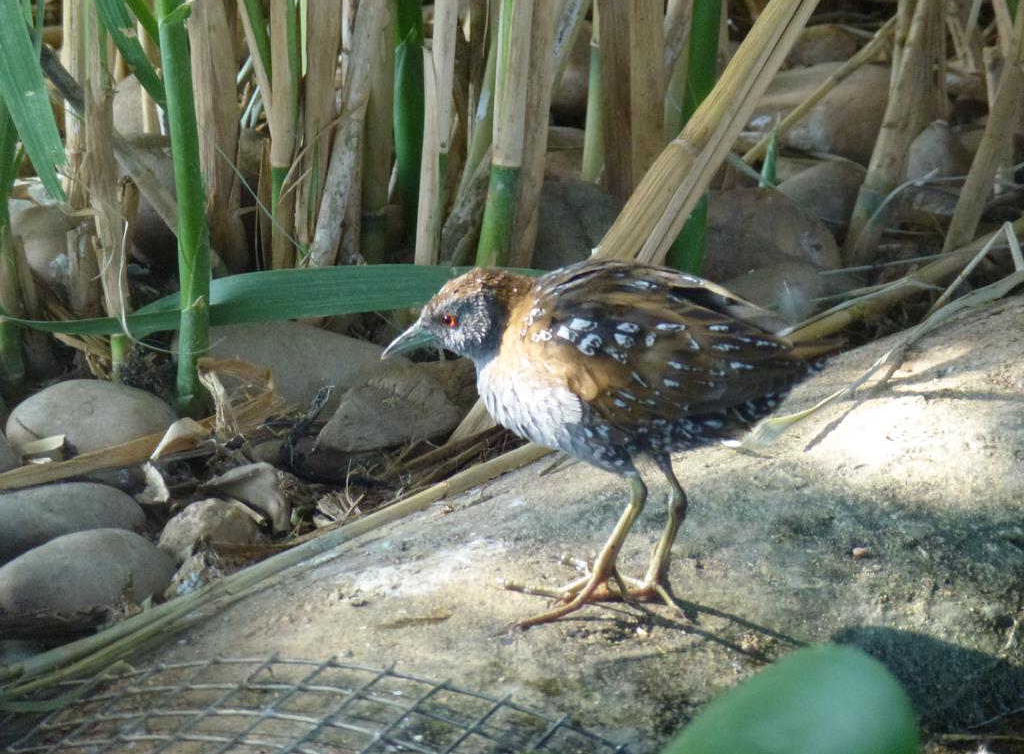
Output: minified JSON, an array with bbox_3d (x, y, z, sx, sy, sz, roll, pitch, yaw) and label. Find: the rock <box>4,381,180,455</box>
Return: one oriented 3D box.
[{"bbox_3d":[-0.134,0.013,3.610,0.055,0.024,0.042,0,20,0],"label":"rock"}]

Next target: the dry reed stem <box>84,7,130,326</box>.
[{"bbox_3d":[-0.131,-0.069,3.690,0.009,0.118,0.009,-3,20,1],"label":"dry reed stem"}]

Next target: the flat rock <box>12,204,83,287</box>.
[{"bbox_3d":[-0.153,-0.043,3.760,0.029,0.025,0.029,0,20,0],"label":"flat rock"}]

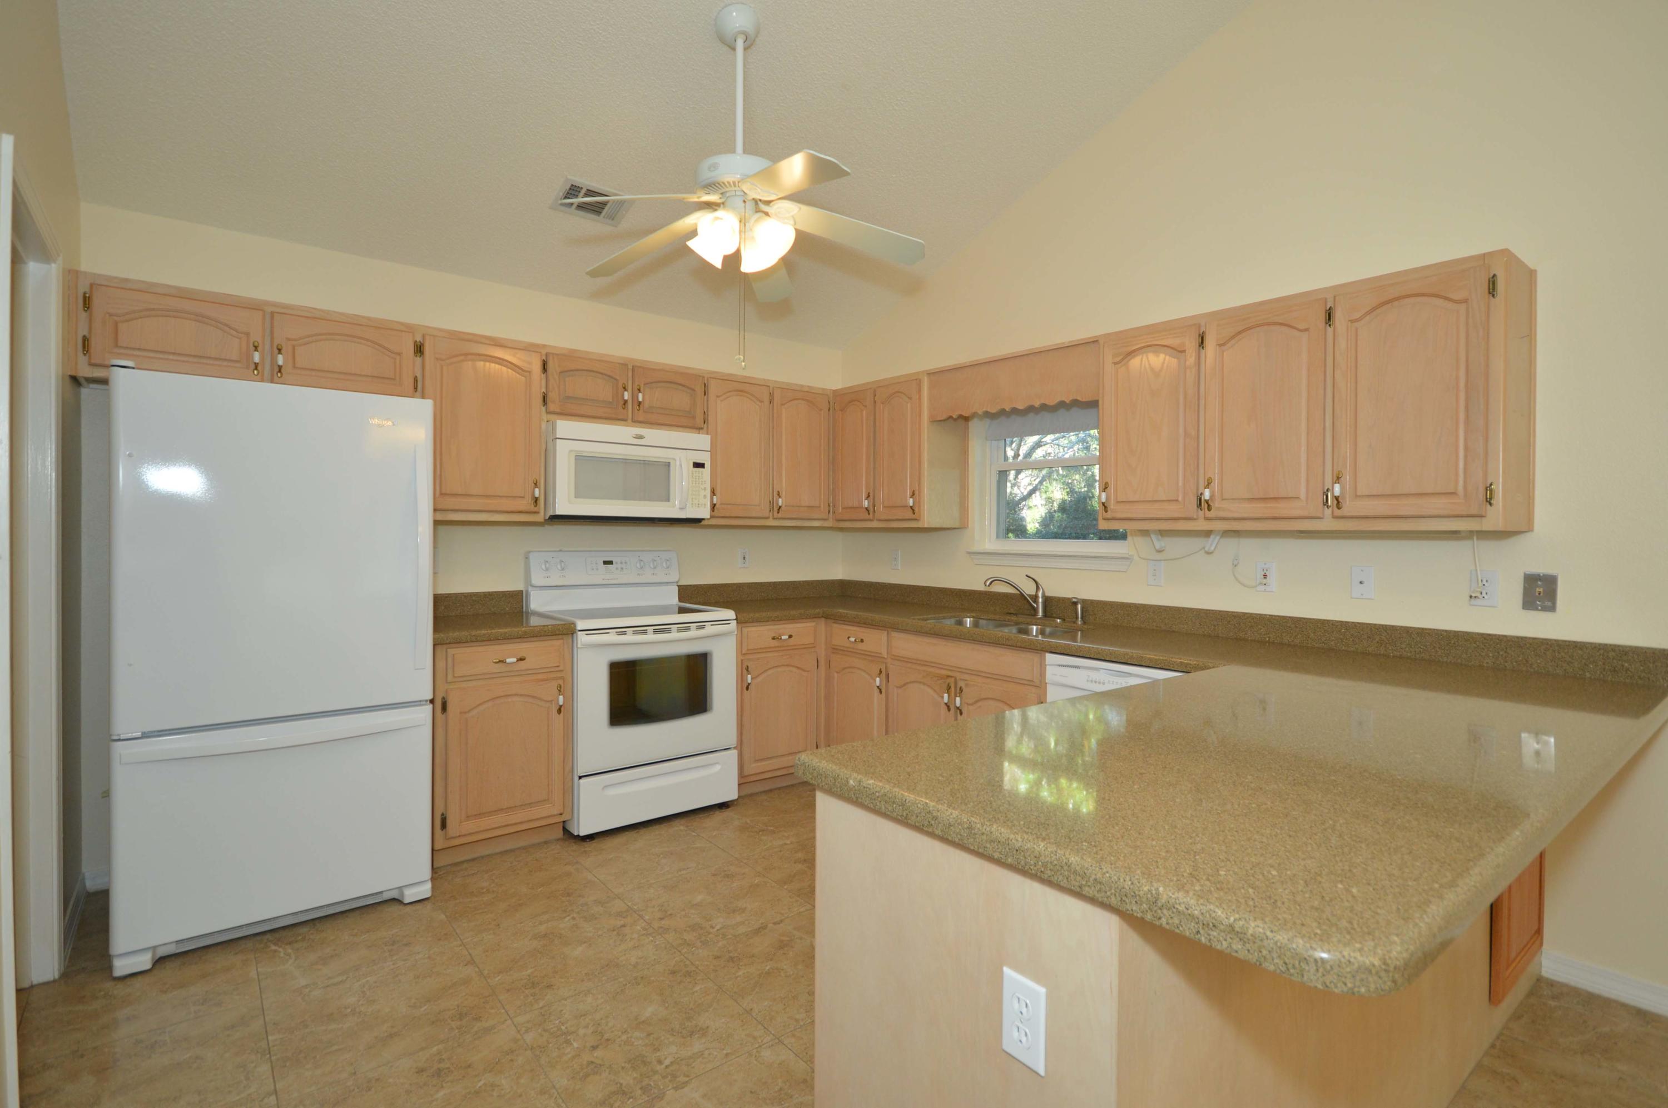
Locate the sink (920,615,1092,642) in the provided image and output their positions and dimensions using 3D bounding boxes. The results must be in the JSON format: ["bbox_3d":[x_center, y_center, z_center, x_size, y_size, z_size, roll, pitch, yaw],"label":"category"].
[{"bbox_3d":[0.734,0.409,3.502,0.400,0.195,0.745,-1,2,-39],"label":"sink"}]

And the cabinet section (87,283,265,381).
[{"bbox_3d":[-2.305,-0.743,2.783,0.458,0.268,0.355,0,2,-38],"label":"cabinet section"}]

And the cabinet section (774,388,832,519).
[{"bbox_3d":[-0.271,-0.538,4.407,0.377,0.703,0.355,0,2,-38],"label":"cabinet section"}]

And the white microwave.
[{"bbox_3d":[-1.030,-0.374,3.775,0.756,0.413,0.440,-1,2,-39],"label":"white microwave"}]

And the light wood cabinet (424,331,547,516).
[{"bbox_3d":[-1.558,-0.531,3.431,0.490,0.779,0.334,-1,2,-39],"label":"light wood cabinet"}]

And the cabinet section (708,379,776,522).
[{"bbox_3d":[-0.575,-0.535,4.165,0.375,0.700,0.355,0,2,-38],"label":"cabinet section"}]

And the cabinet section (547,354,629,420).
[{"bbox_3d":[-1.200,-0.750,3.661,0.380,0.265,0.355,0,2,-38],"label":"cabinet section"}]

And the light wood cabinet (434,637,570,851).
[{"bbox_3d":[-1.486,0.718,3.330,0.530,0.783,0.625,-1,2,-39],"label":"light wood cabinet"}]

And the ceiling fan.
[{"bbox_3d":[-0.313,-1.395,2.688,1.300,0.870,1.300,-1,2,-39],"label":"ceiling fan"}]

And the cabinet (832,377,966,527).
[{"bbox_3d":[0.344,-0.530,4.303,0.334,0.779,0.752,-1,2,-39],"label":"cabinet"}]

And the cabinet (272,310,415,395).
[{"bbox_3d":[-1.937,-0.748,3.090,0.475,0.282,0.325,-1,2,-39],"label":"cabinet"}]

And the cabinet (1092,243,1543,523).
[{"bbox_3d":[1.579,-0.472,2.768,0.334,0.779,1.272,-1,2,-39],"label":"cabinet"}]

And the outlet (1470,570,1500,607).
[{"bbox_3d":[2.034,0.109,2.464,0.014,0.115,0.071,-1,2,-39],"label":"outlet"}]

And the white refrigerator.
[{"bbox_3d":[-1.978,0.331,2.798,0.840,1.770,0.805,-1,2,-39],"label":"white refrigerator"}]

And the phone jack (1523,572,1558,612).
[{"bbox_3d":[2.117,0.116,2.361,0.014,0.117,0.077,-1,2,-39],"label":"phone jack"}]

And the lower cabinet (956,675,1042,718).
[{"bbox_3d":[0.897,0.819,3.376,0.620,0.615,0.450,-1,2,-39],"label":"lower cabinet"}]

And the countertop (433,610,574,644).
[{"bbox_3d":[-1.473,0.308,3.308,0.543,0.040,0.650,-1,2,-39],"label":"countertop"}]

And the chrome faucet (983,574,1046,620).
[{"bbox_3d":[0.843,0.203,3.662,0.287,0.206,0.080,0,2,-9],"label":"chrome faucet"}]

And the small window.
[{"bbox_3d":[1.025,-0.387,3.771,0.120,0.890,0.910,-1,2,-39],"label":"small window"}]

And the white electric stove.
[{"bbox_3d":[-0.945,0.591,3.700,0.762,1.190,0.680,-1,2,-39],"label":"white electric stove"}]

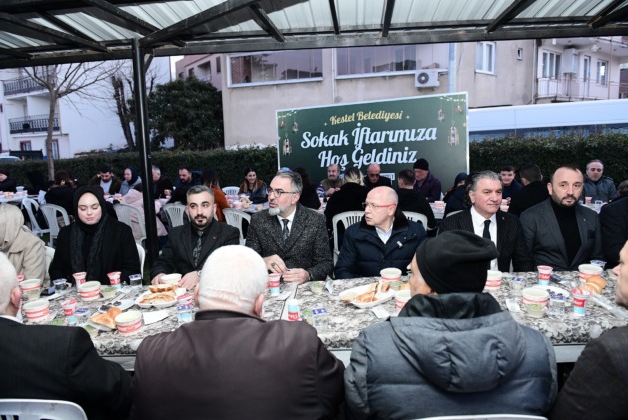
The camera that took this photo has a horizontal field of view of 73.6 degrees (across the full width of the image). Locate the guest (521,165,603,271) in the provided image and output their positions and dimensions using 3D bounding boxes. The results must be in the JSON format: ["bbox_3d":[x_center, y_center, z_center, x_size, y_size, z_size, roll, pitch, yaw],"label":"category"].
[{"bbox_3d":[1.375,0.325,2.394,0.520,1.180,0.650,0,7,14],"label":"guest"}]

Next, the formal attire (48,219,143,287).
[{"bbox_3d":[-1.274,0.376,2.462,0.540,0.650,0.450,-3,7,-10],"label":"formal attire"}]

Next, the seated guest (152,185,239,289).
[{"bbox_3d":[-0.690,0.500,2.371,0.550,1.262,0.800,-2,8,0],"label":"seated guest"}]

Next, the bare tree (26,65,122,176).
[{"bbox_3d":[-5.153,-1.652,9.047,2.300,4.100,2.100,-2,7,0],"label":"bare tree"}]

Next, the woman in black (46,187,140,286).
[{"bbox_3d":[-1.277,0.516,2.341,0.550,1.268,0.800,-2,8,-3],"label":"woman in black"}]

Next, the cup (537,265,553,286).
[{"bbox_3d":[1.167,0.332,2.116,0.076,0.088,0.076,-1,8,0],"label":"cup"}]

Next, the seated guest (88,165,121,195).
[{"bbox_3d":[-3.147,0.003,6.200,0.520,1.300,0.750,-1,8,3],"label":"seated guest"}]

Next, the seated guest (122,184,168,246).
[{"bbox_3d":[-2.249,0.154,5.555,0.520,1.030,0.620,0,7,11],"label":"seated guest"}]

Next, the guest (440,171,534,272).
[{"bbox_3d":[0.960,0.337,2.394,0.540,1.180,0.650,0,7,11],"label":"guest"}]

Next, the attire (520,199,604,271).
[{"bbox_3d":[1.413,0.265,2.427,0.510,0.670,0.420,0,7,14],"label":"attire"}]

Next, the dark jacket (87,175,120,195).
[{"bbox_3d":[-3.157,-0.170,6.368,0.550,0.560,0.420,-2,7,-6],"label":"dark jacket"}]

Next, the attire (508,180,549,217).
[{"bbox_3d":[2.117,0.029,4.153,0.500,0.649,0.450,-2,8,-2],"label":"attire"}]

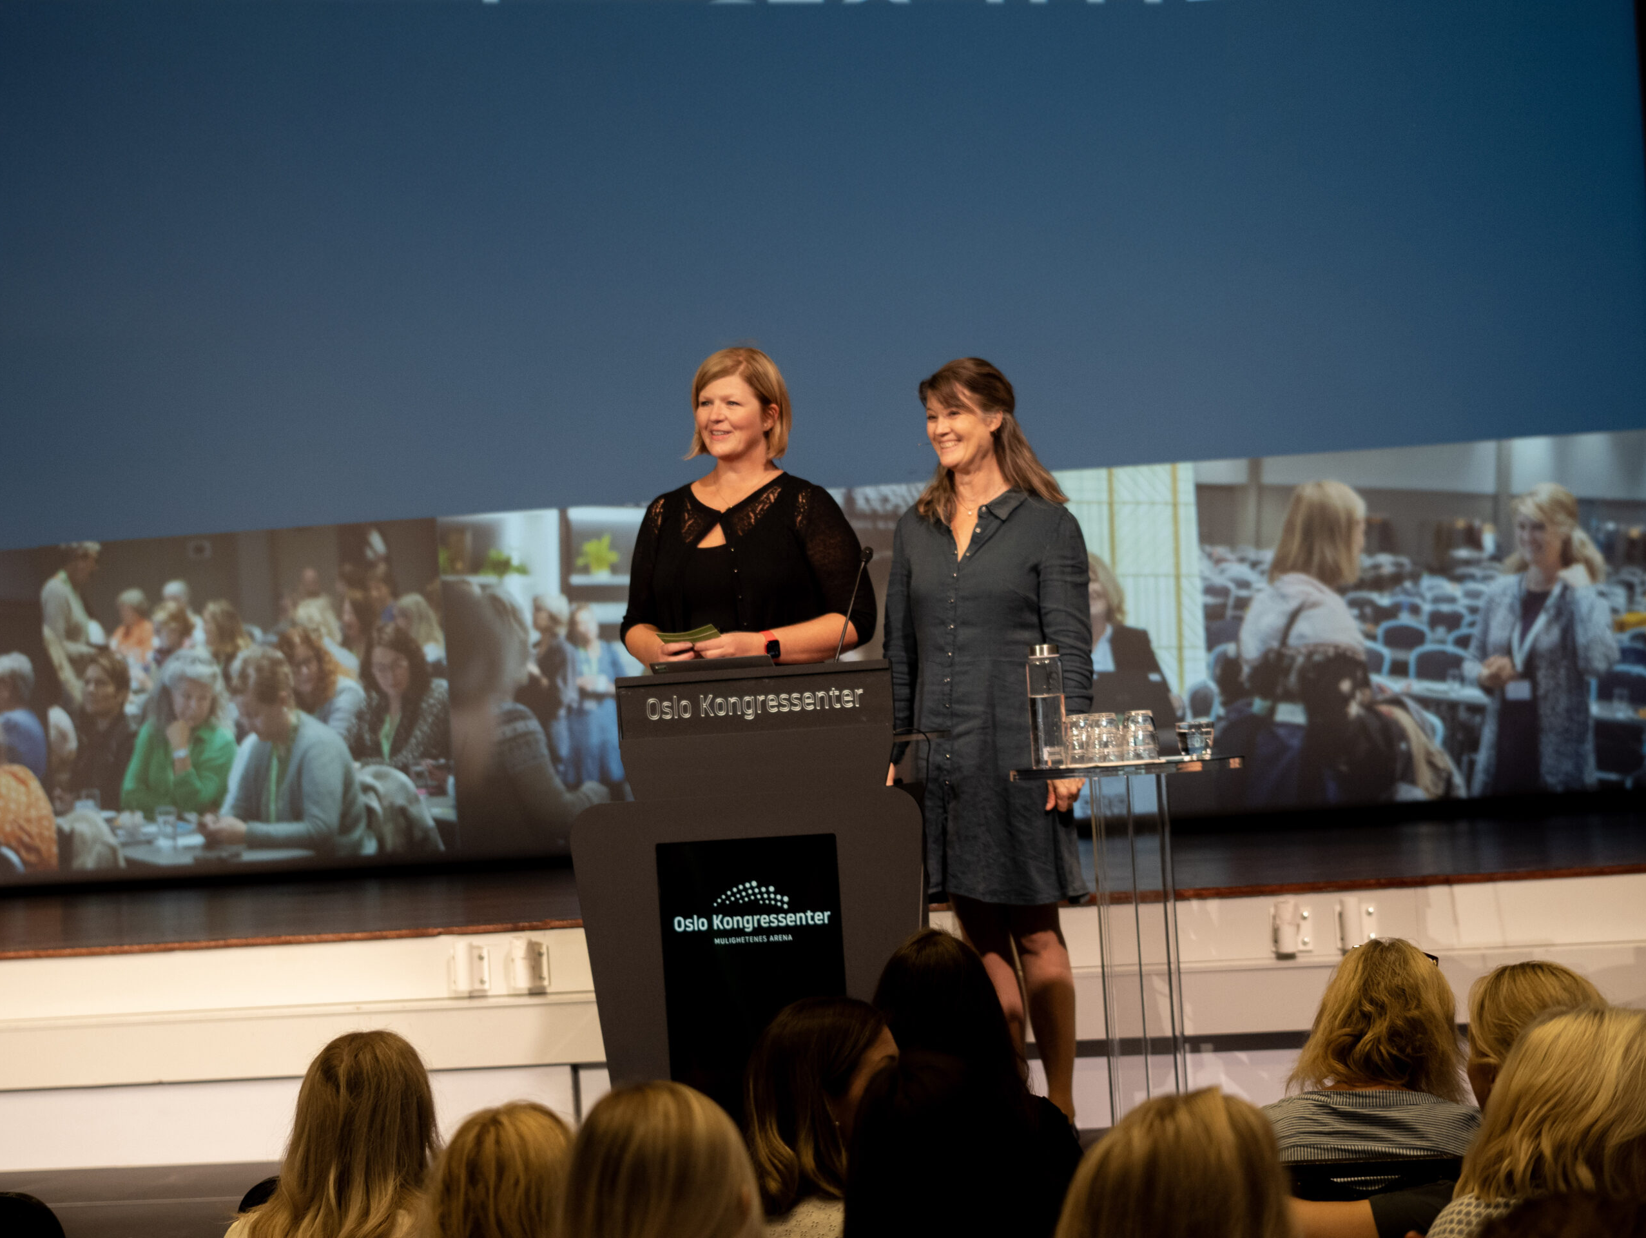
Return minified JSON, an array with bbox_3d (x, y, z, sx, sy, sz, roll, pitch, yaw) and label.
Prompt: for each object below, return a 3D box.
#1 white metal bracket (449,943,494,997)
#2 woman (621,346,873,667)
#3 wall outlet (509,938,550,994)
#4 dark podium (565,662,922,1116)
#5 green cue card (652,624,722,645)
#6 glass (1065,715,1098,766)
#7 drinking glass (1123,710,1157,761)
[{"bbox_3d":[-0.835,0.829,13.600,0.095,0.120,0.055,-4,-1,18],"label":"white metal bracket"},{"bbox_3d":[-0.138,0.305,12.226,0.520,1.790,0.400,-4,-1,18],"label":"woman"},{"bbox_3d":[-0.695,0.817,13.550,0.095,0.120,0.055,-4,-1,18],"label":"wall outlet"},{"bbox_3d":[-0.059,0.645,11.947,0.755,1.090,0.490,-4,-1,19],"label":"dark podium"},{"bbox_3d":[-0.284,0.039,12.050,0.148,0.012,0.105,-4,-41,18],"label":"green cue card"},{"bbox_3d":[0.542,0.255,11.990,0.075,0.105,0.075,-4,-1,0],"label":"glass"},{"bbox_3d":[0.665,0.243,11.940,0.076,0.106,0.076,-4,-1,0],"label":"drinking glass"}]

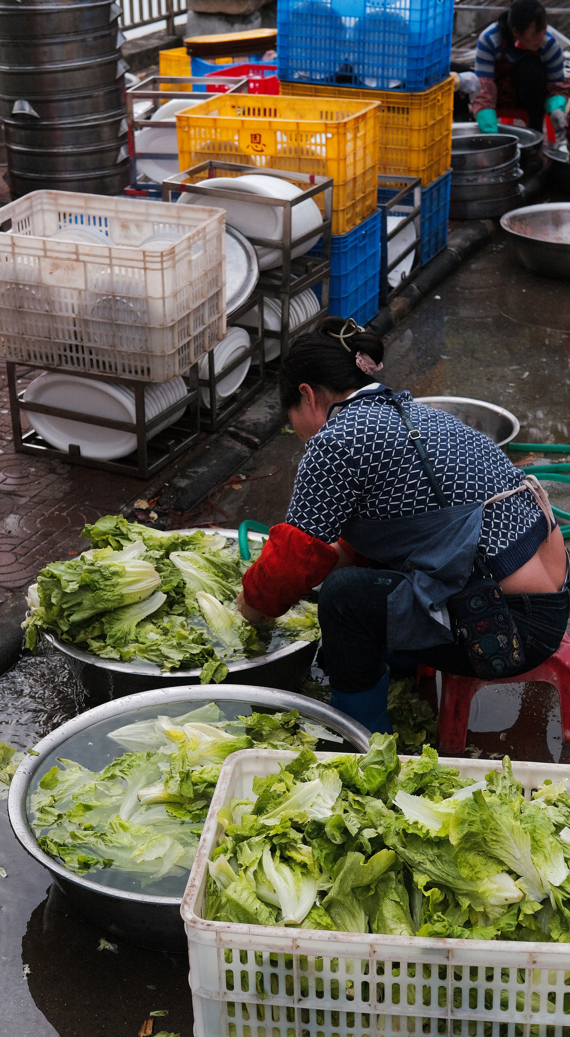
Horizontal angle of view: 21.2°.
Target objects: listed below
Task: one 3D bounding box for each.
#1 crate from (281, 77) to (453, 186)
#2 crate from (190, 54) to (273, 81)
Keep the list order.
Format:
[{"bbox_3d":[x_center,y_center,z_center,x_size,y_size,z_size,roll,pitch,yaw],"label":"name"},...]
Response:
[{"bbox_3d":[0.338,-1.592,6.236,0.611,0.375,0.422,8,27,18],"label":"crate"},{"bbox_3d":[-0.325,-2.647,9.251,0.552,0.355,0.394,-7,26,-14],"label":"crate"}]

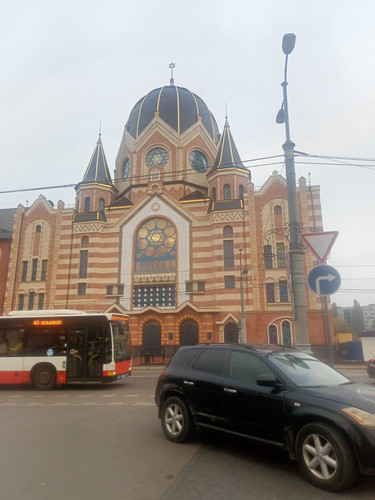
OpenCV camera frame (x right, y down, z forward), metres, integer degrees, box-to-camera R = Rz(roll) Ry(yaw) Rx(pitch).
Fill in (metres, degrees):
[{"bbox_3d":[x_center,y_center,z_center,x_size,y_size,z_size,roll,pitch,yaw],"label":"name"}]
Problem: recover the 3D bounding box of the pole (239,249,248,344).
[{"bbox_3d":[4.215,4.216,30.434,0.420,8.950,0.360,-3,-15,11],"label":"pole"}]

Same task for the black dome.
[{"bbox_3d":[-2.082,-17.187,54.608,12.280,11.480,12.280,-4,-15,12],"label":"black dome"}]

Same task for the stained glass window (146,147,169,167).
[{"bbox_3d":[-3.505,-10.612,46.363,2.720,2.720,0.300,-4,-15,12],"label":"stained glass window"}]

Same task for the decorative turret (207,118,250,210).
[{"bbox_3d":[4.539,-9.644,45.532,5.040,12.120,5.040,-4,-15,12],"label":"decorative turret"}]

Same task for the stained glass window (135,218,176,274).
[{"bbox_3d":[-3.475,-0.509,43.259,4.624,6.280,0.300,-4,-15,12],"label":"stained glass window"}]

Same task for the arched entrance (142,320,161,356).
[{"bbox_3d":[-3.607,8.754,39.944,1.900,3.520,0.400,-4,-15,12],"label":"arched entrance"}]

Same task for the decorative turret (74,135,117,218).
[{"bbox_3d":[-10.905,-8.655,48.909,5.040,12.120,5.040,-4,-15,12],"label":"decorative turret"}]

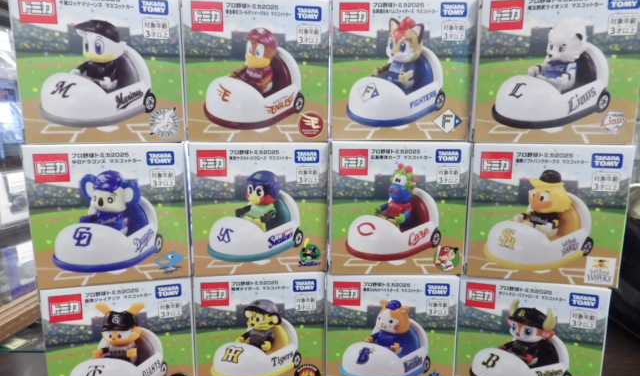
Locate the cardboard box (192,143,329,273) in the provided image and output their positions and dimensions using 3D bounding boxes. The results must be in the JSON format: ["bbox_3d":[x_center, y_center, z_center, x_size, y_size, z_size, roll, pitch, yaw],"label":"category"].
[{"bbox_3d":[-0.037,0.010,0.265,0.081,0.081,0.043,-1,9,-7],"label":"cardboard box"}]

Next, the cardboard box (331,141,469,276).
[{"bbox_3d":[0.047,0.011,0.264,0.081,0.081,0.043,0,9,0],"label":"cardboard box"}]

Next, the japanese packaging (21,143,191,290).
[{"bbox_3d":[-0.122,0.012,0.250,0.081,0.081,0.043,-2,9,-14],"label":"japanese packaging"}]

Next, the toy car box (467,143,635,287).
[{"bbox_3d":[0.134,0.013,0.253,0.081,0.081,0.043,2,9,14],"label":"toy car box"}]

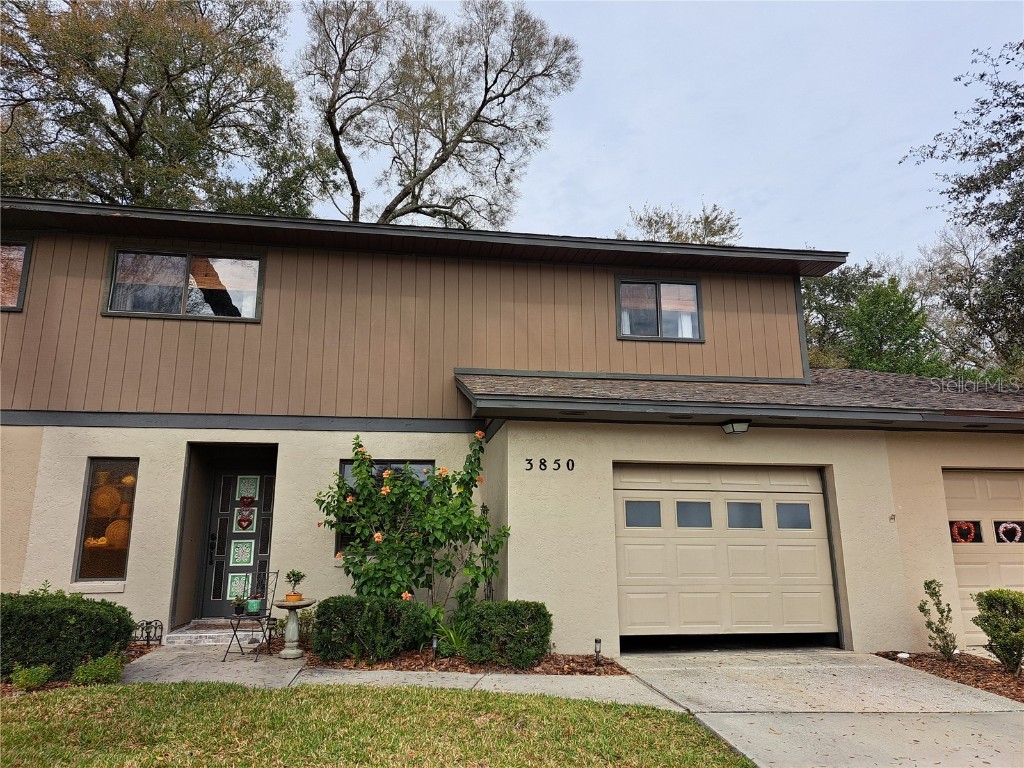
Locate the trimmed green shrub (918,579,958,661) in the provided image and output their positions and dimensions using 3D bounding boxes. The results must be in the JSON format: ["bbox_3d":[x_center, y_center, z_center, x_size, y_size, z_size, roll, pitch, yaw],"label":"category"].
[{"bbox_3d":[4.621,2.540,7.682,0.299,0.833,0.284,2,-13,-9],"label":"trimmed green shrub"}]

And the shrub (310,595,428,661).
[{"bbox_3d":[-1.515,2.637,7.724,1.234,0.622,0.800,2,-13,-9],"label":"shrub"}]

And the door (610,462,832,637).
[{"bbox_3d":[2.470,1.885,8.385,2.740,2.030,0.080,2,-13,-9],"label":"door"}]

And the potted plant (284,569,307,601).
[{"bbox_3d":[-2.396,2.216,7.857,0.225,0.334,0.225,2,-13,-9],"label":"potted plant"}]

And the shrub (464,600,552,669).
[{"bbox_3d":[-0.041,2.538,7.247,0.870,0.592,0.620,2,-13,-9],"label":"shrub"}]

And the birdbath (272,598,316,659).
[{"bbox_3d":[-2.375,2.663,7.755,0.446,0.592,0.446,2,-13,-9],"label":"birdbath"}]

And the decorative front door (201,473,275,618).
[{"bbox_3d":[-3.678,2.165,9.749,0.930,1.994,0.070,2,-13,-9],"label":"decorative front door"}]

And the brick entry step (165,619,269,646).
[{"bbox_3d":[-3.678,3.151,9.049,1.180,0.235,0.850,2,-13,-9],"label":"brick entry step"}]

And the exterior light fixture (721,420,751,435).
[{"bbox_3d":[2.601,0.503,8.232,0.270,0.130,0.280,2,-13,-9],"label":"exterior light fixture"}]

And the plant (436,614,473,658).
[{"bbox_3d":[-0.626,2.744,7.724,0.384,0.425,0.365,2,-13,-9],"label":"plant"}]

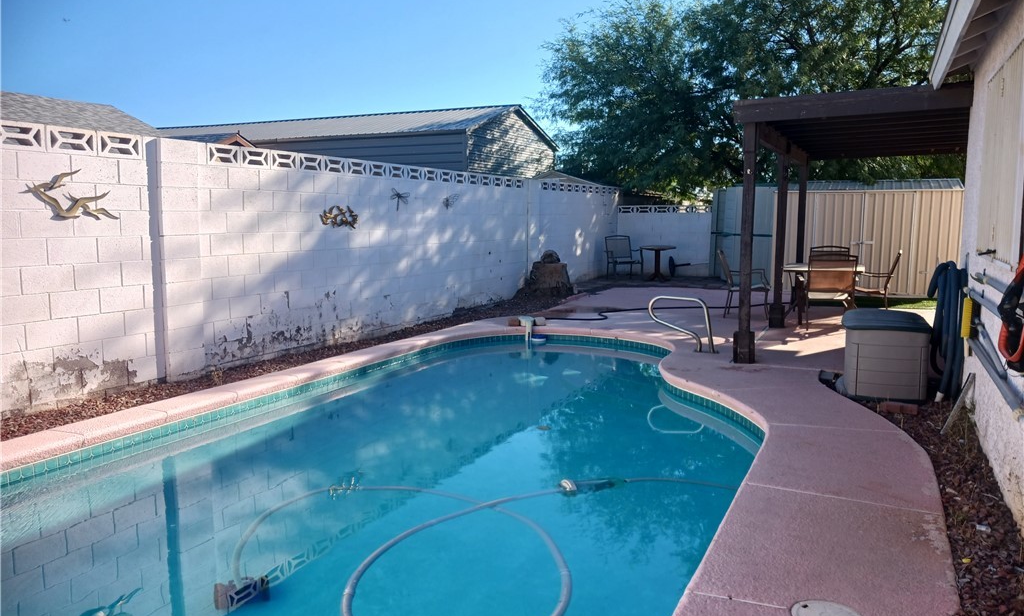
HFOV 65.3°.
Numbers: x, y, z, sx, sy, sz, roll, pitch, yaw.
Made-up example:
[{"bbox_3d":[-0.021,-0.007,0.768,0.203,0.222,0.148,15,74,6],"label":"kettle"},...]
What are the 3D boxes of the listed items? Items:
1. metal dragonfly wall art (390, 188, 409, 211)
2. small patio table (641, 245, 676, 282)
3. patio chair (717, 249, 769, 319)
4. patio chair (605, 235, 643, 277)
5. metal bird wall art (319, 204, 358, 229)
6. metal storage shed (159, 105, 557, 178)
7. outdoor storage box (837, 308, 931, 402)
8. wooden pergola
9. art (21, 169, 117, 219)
[{"bbox_3d":[-1.381,-1.350,9.980,0.040,0.285,0.385,3,7,26],"label":"metal dragonfly wall art"},{"bbox_3d":[2.988,-0.924,16.262,0.730,0.670,0.730,3,7,26],"label":"small patio table"},{"bbox_3d":[3.217,-0.342,11.047,0.680,0.930,0.580,2,7,22],"label":"patio chair"},{"bbox_3d":[2.249,-1.006,15.910,0.600,0.910,0.680,-2,7,-16],"label":"patio chair"},{"bbox_3d":[-1.906,-1.018,8.932,0.060,0.256,0.650,3,7,26],"label":"metal bird wall art"},{"bbox_3d":[-6.098,-3.629,24.858,14.300,4.400,5.700,3,7,26],"label":"metal storage shed"},{"bbox_3d":[2.955,0.354,6.354,0.590,0.640,0.560,2,7,20],"label":"outdoor storage box"},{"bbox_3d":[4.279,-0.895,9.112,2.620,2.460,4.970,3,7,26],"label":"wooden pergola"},{"bbox_3d":[-3.272,-0.855,6.013,0.070,0.388,0.760,3,7,26],"label":"art"}]

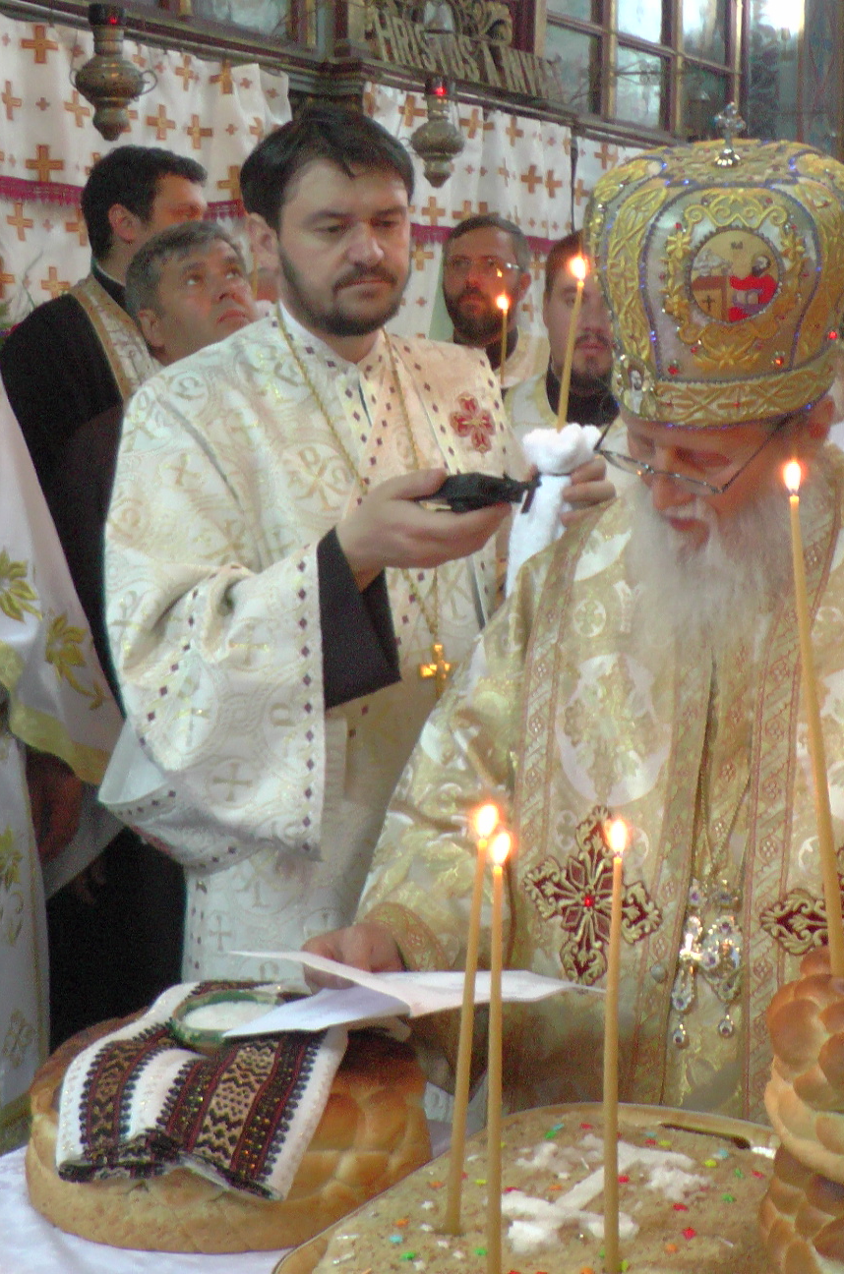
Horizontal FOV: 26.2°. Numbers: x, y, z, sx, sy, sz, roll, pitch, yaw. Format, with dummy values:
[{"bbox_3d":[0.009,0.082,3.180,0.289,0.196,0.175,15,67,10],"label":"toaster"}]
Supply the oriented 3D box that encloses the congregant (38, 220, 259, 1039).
[{"bbox_3d":[-0.403,0.234,2.760,0.340,1.705,0.520,6,8,42],"label":"congregant"}]

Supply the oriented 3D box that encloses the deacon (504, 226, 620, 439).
[{"bbox_3d":[0.278,0.154,3.334,0.560,1.766,0.380,1,6,-2],"label":"deacon"}]

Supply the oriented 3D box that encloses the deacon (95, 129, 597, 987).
[{"bbox_3d":[-0.098,0.284,2.101,0.600,1.752,0.520,-2,7,-28],"label":"deacon"}]

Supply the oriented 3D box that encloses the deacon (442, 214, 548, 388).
[{"bbox_3d":[0.128,0.088,3.629,0.560,1.831,0.380,3,6,20],"label":"deacon"}]

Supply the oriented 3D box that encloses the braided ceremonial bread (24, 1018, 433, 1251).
[{"bbox_3d":[-0.171,0.419,1.628,0.356,0.105,0.356,1,6,0],"label":"braided ceremonial bread"}]

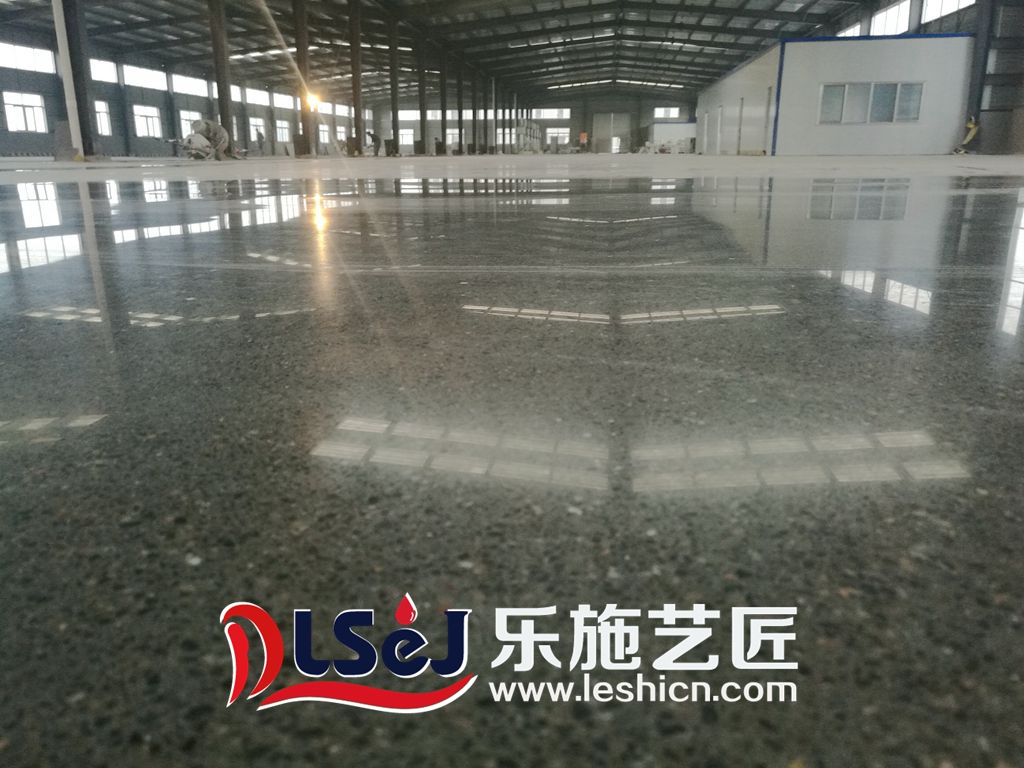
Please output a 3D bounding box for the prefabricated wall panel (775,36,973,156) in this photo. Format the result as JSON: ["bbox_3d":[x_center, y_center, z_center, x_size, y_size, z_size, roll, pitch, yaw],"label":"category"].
[{"bbox_3d":[10.397,-8.377,23.302,5.320,3.250,0.150,1,16,5],"label":"prefabricated wall panel"}]

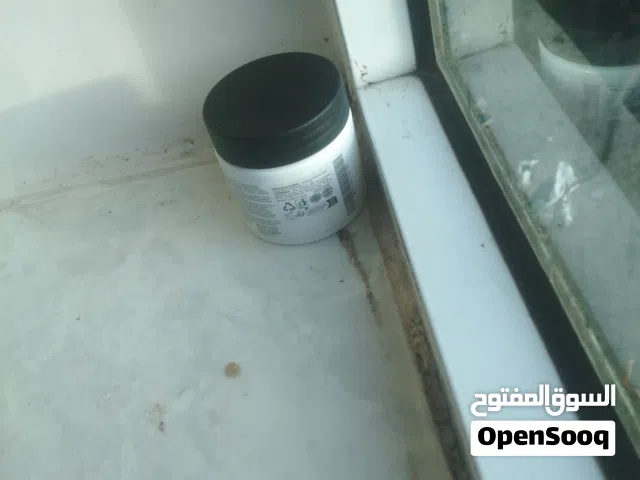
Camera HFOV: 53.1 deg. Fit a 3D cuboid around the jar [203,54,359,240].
[{"bbox_3d":[-0.014,-0.043,0.305,0.065,0.065,0.065,-9,46,10],"label":"jar"}]

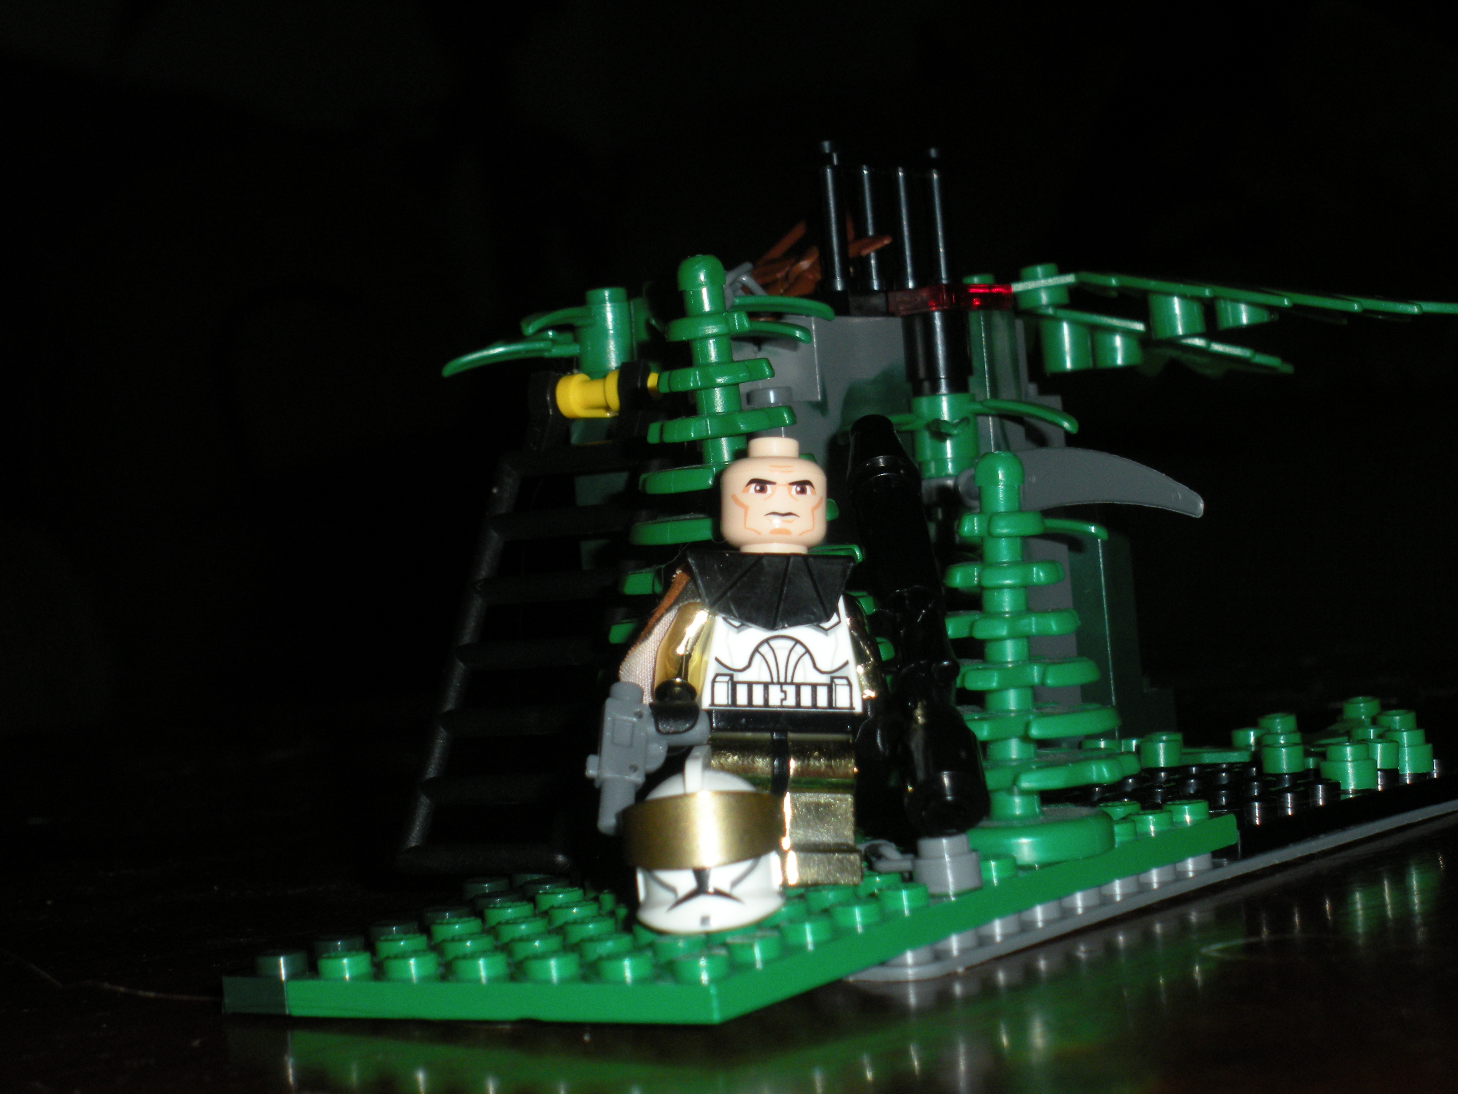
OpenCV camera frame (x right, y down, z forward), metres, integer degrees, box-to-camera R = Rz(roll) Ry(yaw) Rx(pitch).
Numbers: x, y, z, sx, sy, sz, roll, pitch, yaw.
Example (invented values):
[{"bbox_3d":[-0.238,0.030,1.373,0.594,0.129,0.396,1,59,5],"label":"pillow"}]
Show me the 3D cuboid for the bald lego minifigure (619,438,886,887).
[{"bbox_3d":[0.002,0.011,0.315,0.025,0.042,0.015,-4,2,-5],"label":"bald lego minifigure"}]

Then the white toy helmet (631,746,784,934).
[{"bbox_3d":[-0.002,0.026,0.296,0.014,0.016,0.014,-5,2,6],"label":"white toy helmet"}]

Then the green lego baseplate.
[{"bbox_3d":[0.003,0.035,0.325,0.056,0.005,0.096,-5,2,35],"label":"green lego baseplate"}]

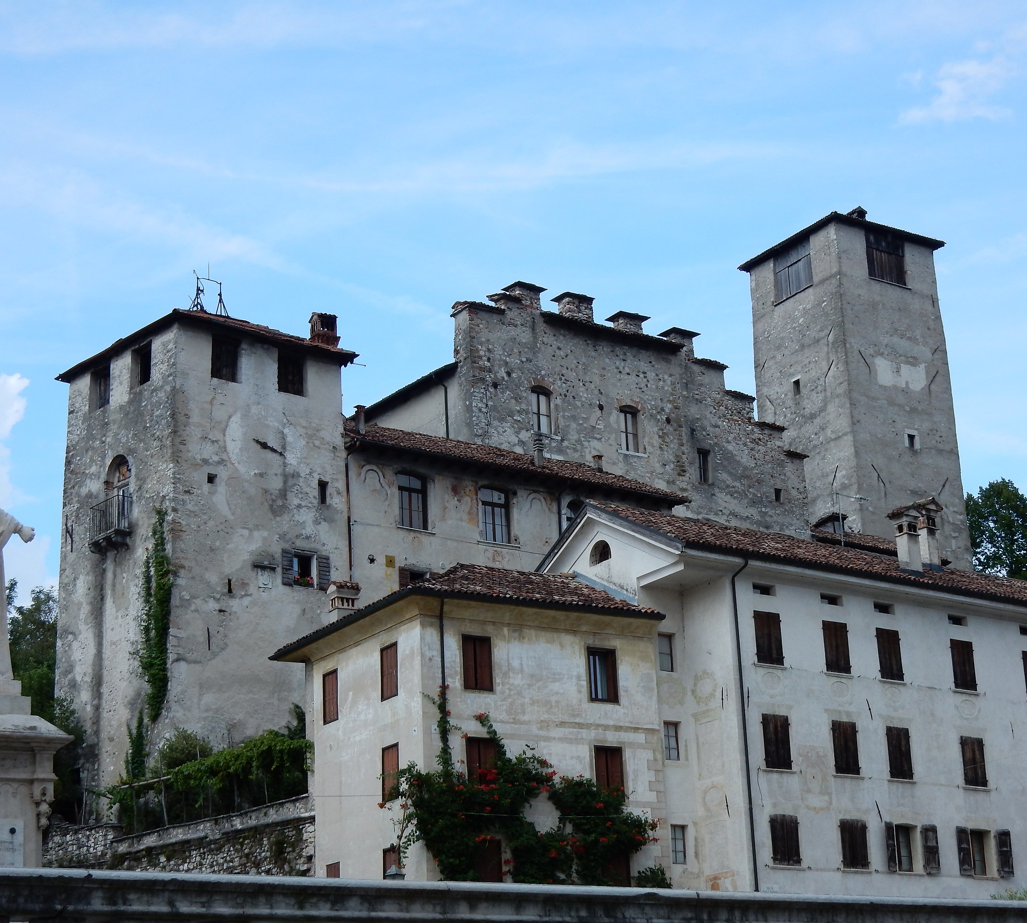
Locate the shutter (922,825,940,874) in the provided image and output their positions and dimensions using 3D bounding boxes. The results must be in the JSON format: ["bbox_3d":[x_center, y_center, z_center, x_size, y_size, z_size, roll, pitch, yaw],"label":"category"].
[{"bbox_3d":[12.978,11.986,66.021,0.580,1.460,0.080,11,-22,-35],"label":"shutter"}]

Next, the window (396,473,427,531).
[{"bbox_3d":[-3.443,1.368,71.591,1.220,1.880,0.200,12,-23,-38],"label":"window"}]

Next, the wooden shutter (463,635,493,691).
[{"bbox_3d":[-1.034,5.828,61.546,0.957,1.624,0.080,9,-21,-31],"label":"wooden shutter"}]

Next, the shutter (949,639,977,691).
[{"bbox_3d":[13.604,6.167,64.447,0.991,1.516,0.060,11,-21,-36],"label":"shutter"}]

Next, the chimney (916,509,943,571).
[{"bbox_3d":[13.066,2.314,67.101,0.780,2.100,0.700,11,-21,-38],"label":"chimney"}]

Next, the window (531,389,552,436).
[{"bbox_3d":[1.106,-1.969,85.138,0.980,1.860,0.200,11,-22,-35],"label":"window"}]

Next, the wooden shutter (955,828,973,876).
[{"bbox_3d":[14.183,12.217,66.878,0.540,1.460,0.080,11,-22,-35],"label":"wooden shutter"}]

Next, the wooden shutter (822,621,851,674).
[{"bbox_3d":[8.911,5.126,58.777,1.003,1.421,0.060,11,-21,-38],"label":"wooden shutter"}]

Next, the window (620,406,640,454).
[{"bbox_3d":[5.119,-1.327,93.094,1.186,1.956,0.200,11,-21,-38],"label":"window"}]

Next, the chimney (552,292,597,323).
[{"bbox_3d":[2.782,-6.792,98.337,1.624,1.401,1.242,11,-21,-36],"label":"chimney"}]

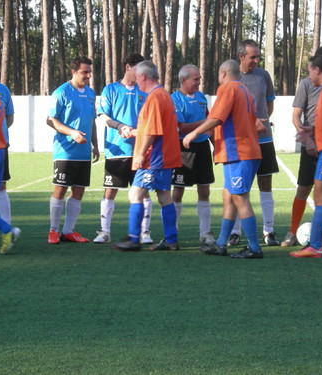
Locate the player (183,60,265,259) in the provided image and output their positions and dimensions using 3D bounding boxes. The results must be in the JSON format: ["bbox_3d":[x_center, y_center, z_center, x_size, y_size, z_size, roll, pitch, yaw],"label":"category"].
[{"bbox_3d":[0.566,-0.246,12.183,0.700,1.720,0.520,3,8,22],"label":"player"}]

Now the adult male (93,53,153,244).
[{"bbox_3d":[-0.349,-0.358,12.905,0.550,1.746,0.450,-3,8,-20],"label":"adult male"}]

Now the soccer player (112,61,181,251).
[{"bbox_3d":[-0.112,-0.273,12.459,0.660,1.698,0.500,0,8,3],"label":"soccer player"}]

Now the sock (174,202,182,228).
[{"bbox_3d":[0.139,0.278,12.965,0.120,0.280,0.140,-2,8,-15],"label":"sock"}]

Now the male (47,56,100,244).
[{"bbox_3d":[-0.823,-0.342,12.907,0.520,1.714,0.420,-3,8,-18],"label":"male"}]

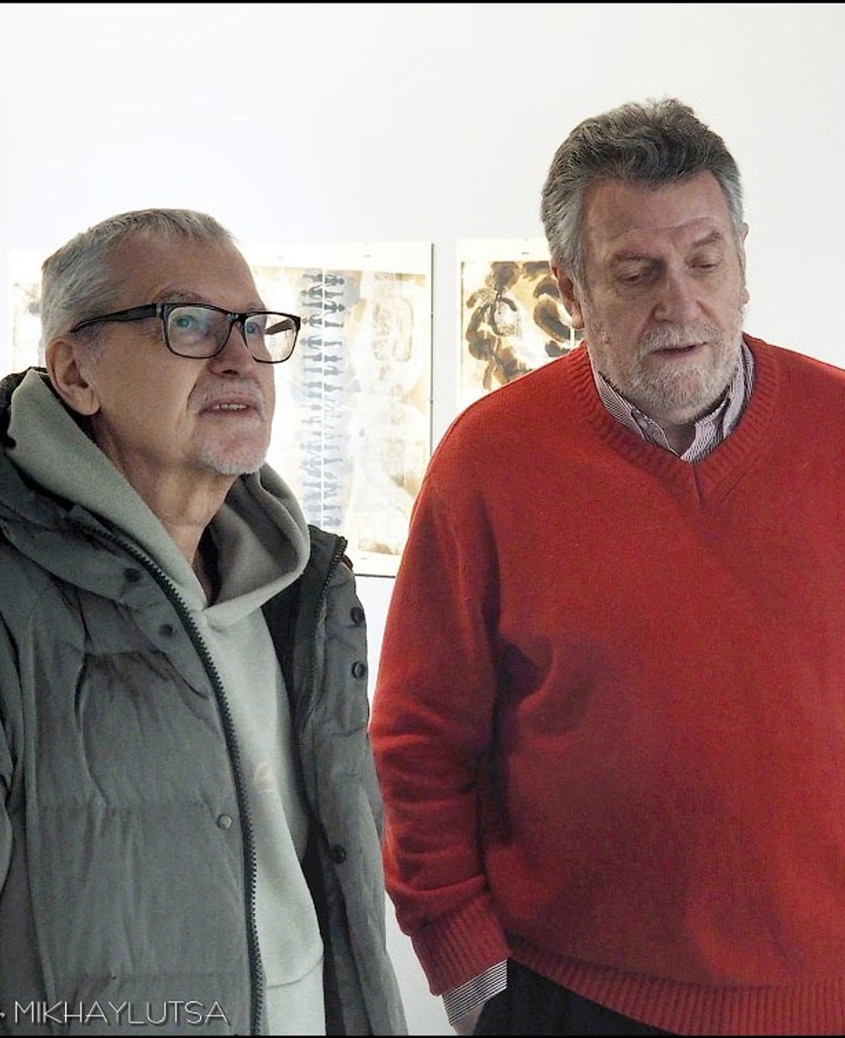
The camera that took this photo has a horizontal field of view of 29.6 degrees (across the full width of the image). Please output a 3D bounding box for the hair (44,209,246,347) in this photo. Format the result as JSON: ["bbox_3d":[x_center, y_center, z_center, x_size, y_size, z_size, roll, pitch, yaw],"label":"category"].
[{"bbox_3d":[-0.255,-0.210,1.430,0.190,0.155,0.165,-2,1,43],"label":"hair"}]

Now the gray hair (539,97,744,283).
[{"bbox_3d":[0.203,-0.296,1.470,0.180,0.190,0.205,-7,10,-8],"label":"gray hair"}]

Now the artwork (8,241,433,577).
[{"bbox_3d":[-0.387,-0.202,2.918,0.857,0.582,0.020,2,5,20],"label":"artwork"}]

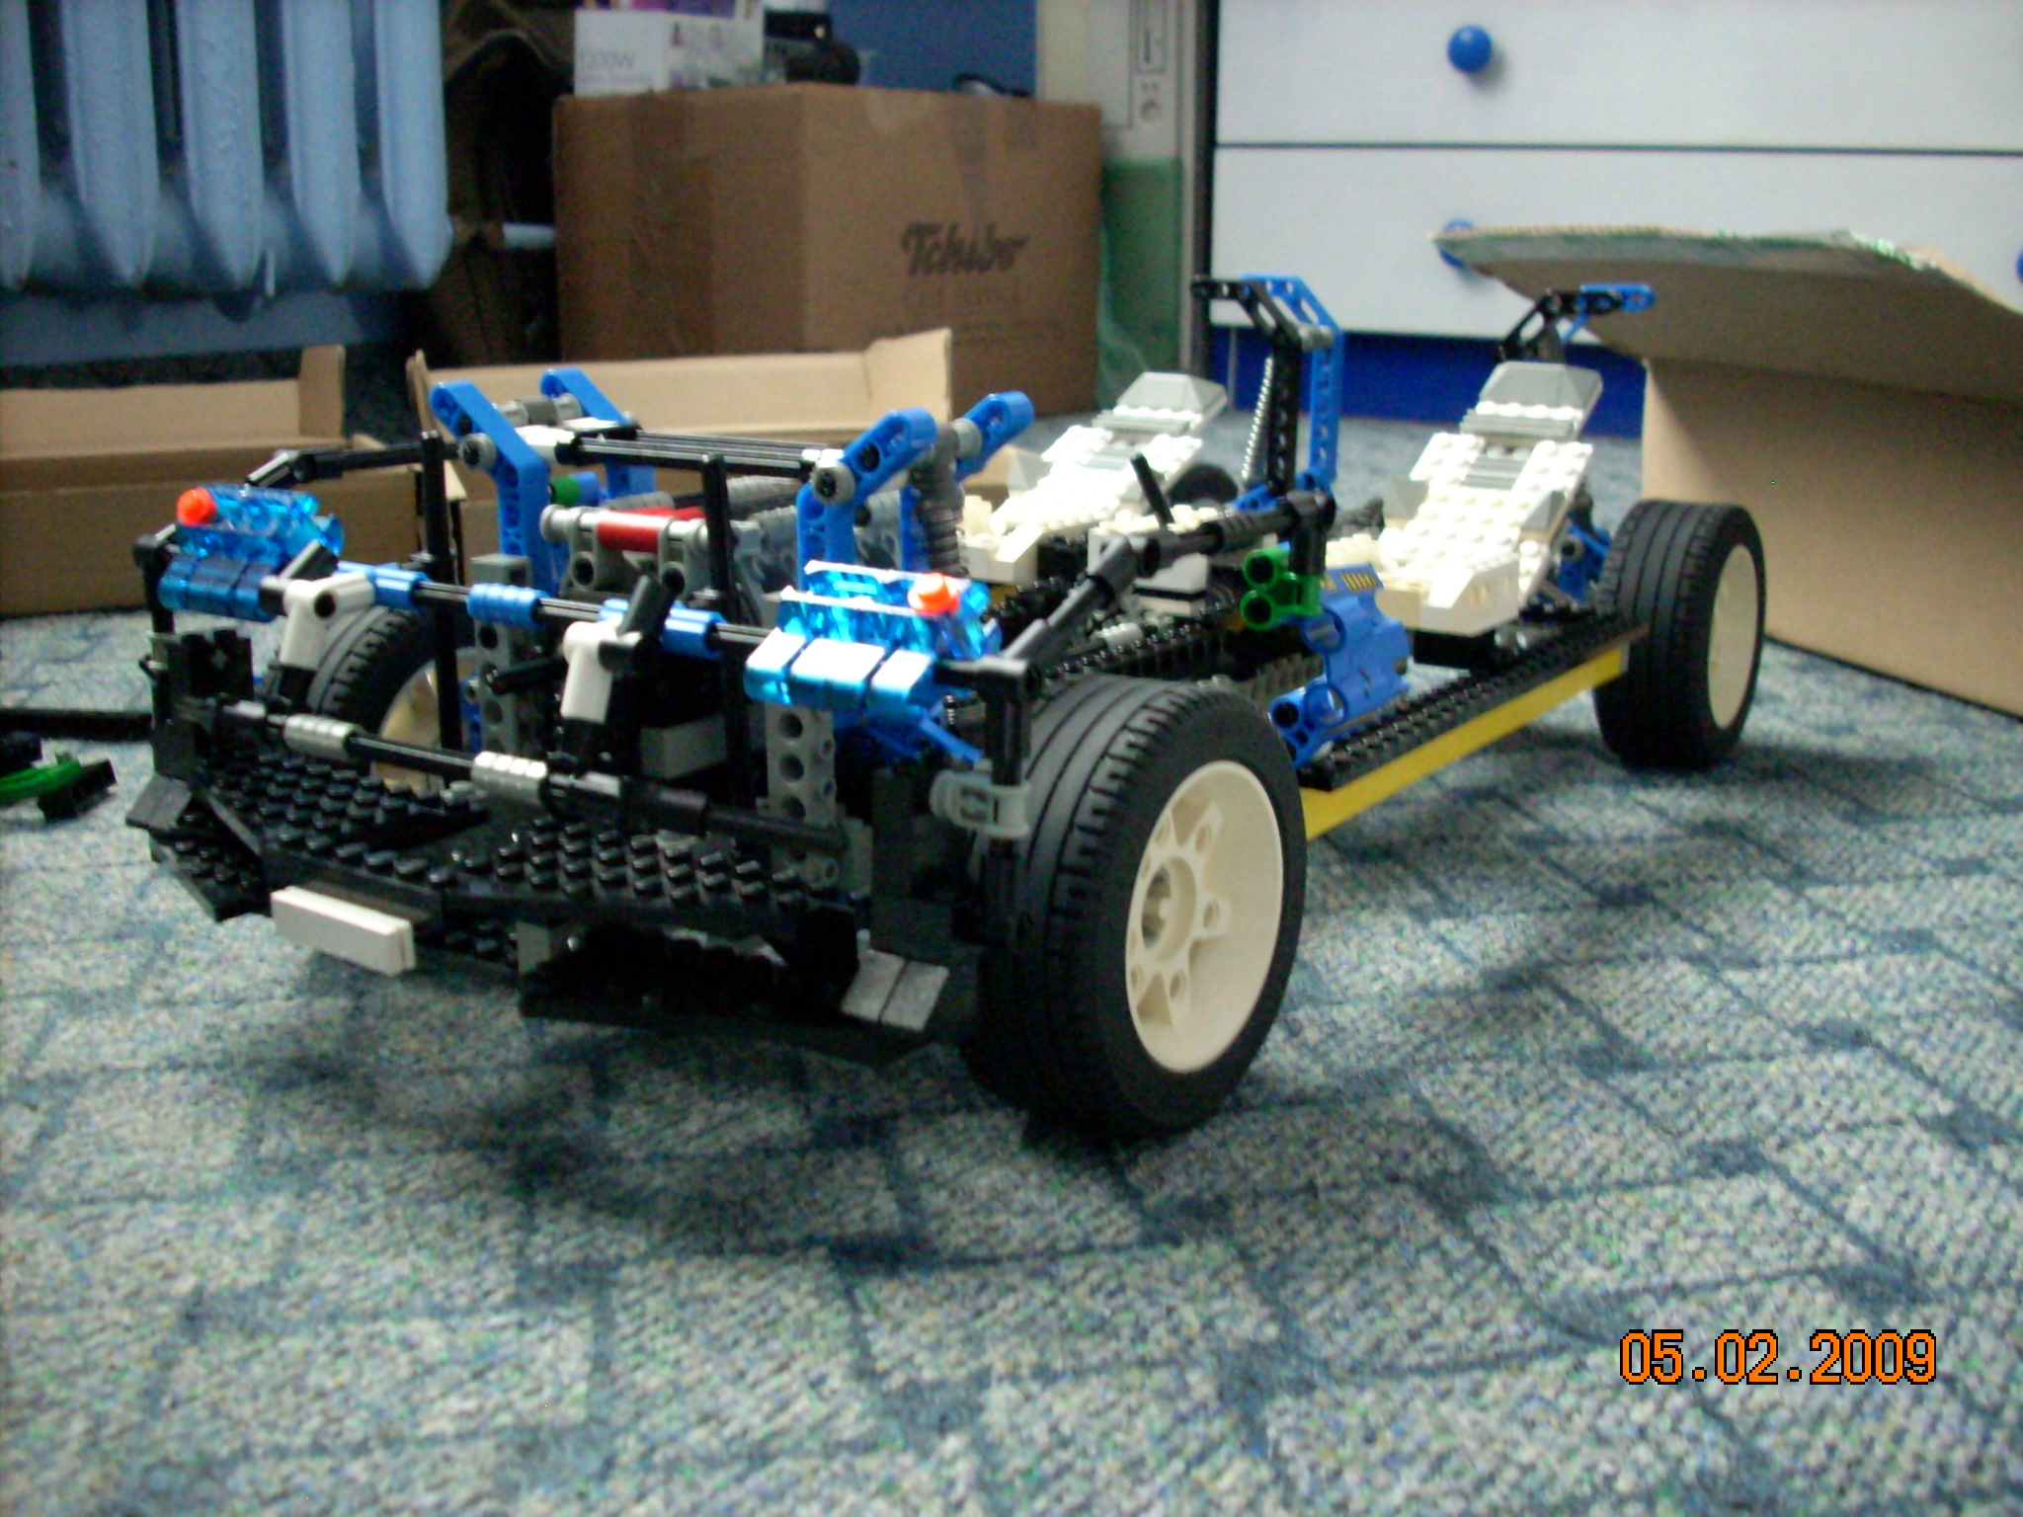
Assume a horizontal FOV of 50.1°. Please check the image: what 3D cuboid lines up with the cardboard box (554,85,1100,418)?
[{"bbox_3d":[-0.158,-0.449,1.947,0.312,0.271,0.371,12,18,39],"label":"cardboard box"}]

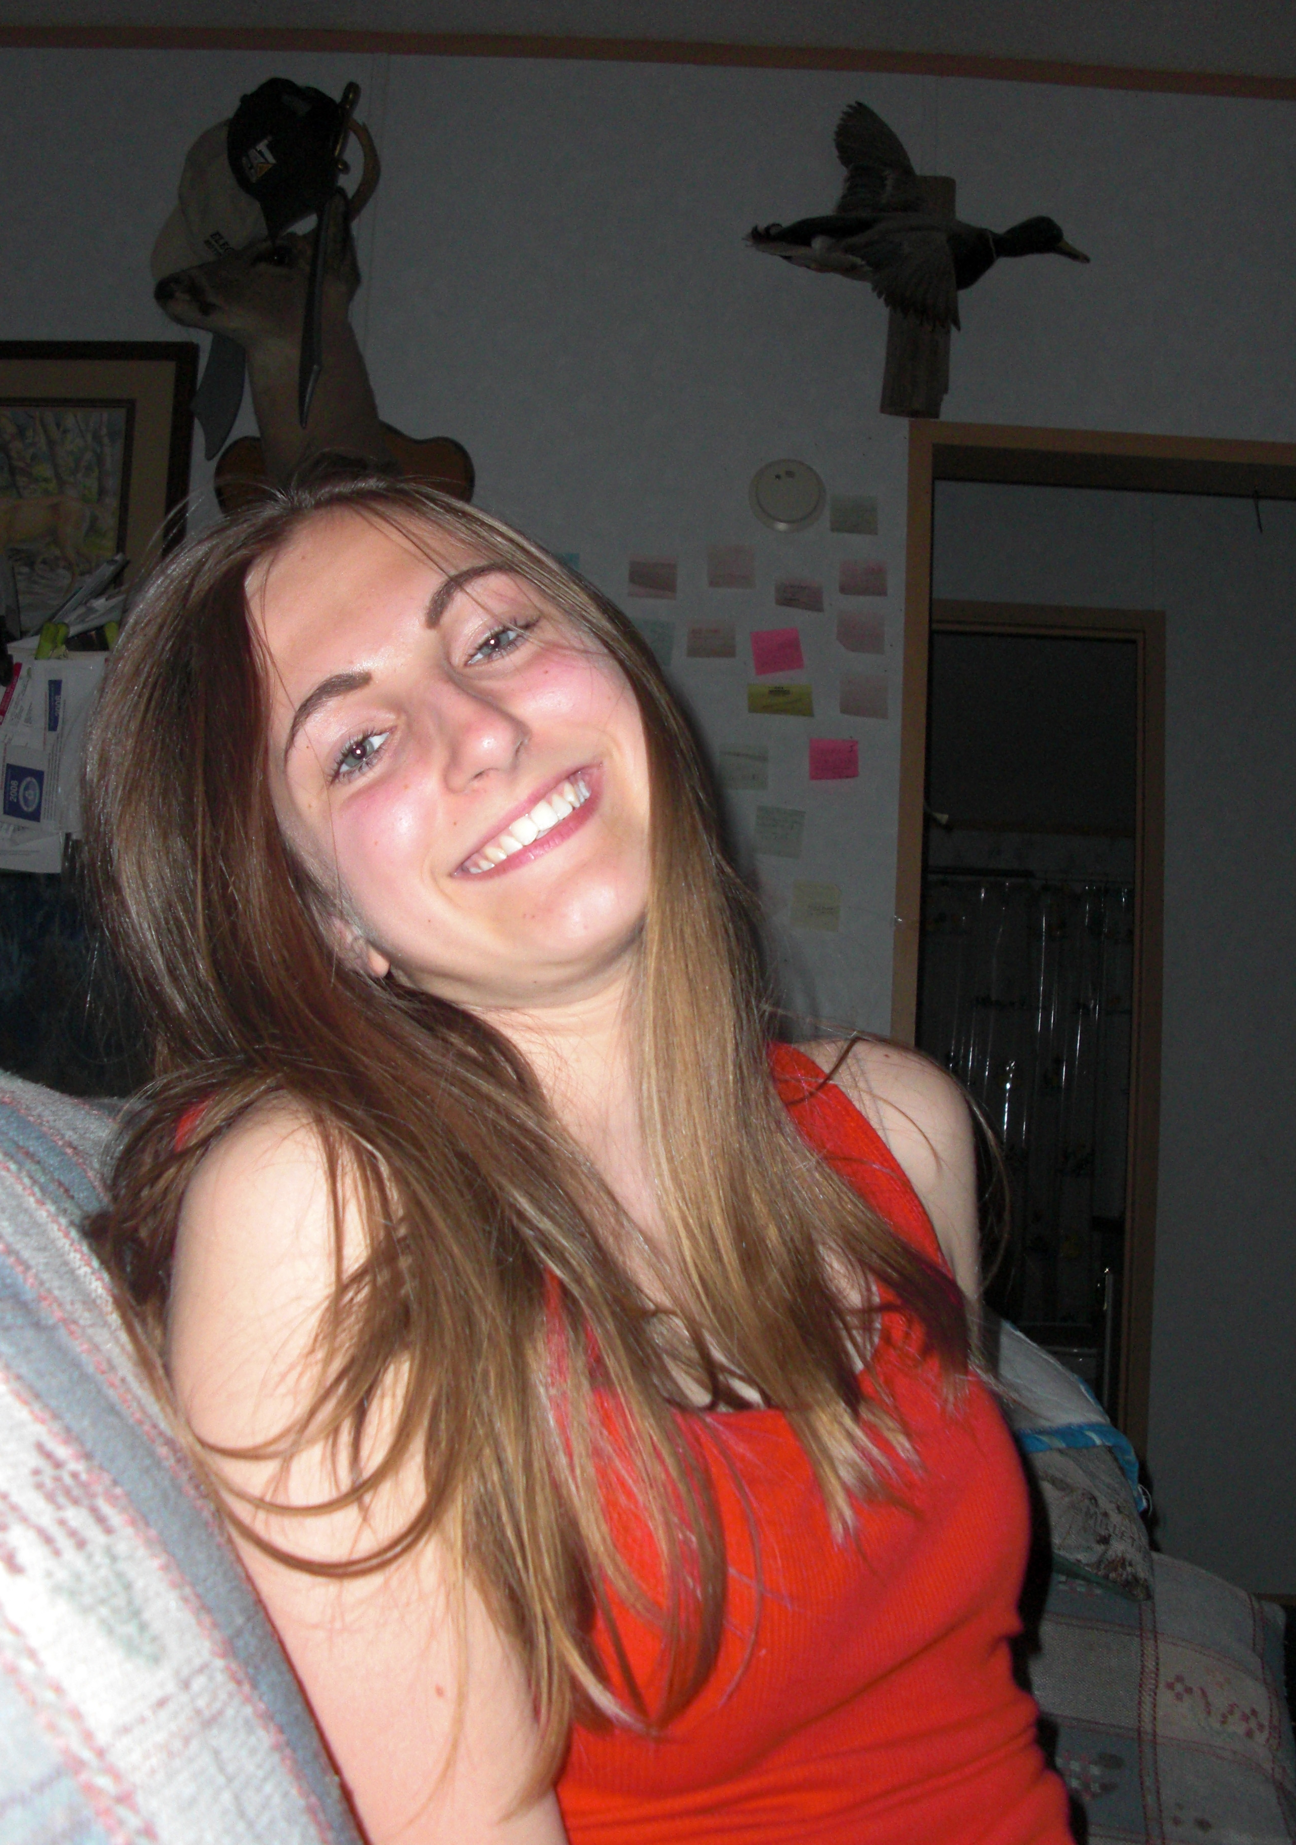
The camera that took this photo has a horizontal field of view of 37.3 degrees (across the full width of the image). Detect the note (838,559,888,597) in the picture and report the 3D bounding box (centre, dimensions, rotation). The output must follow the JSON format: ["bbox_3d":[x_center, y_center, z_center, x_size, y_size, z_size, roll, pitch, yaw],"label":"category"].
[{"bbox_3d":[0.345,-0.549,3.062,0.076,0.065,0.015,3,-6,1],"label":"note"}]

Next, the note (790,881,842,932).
[{"bbox_3d":[0.260,-0.023,2.965,0.076,0.076,0.004,4,-5,0],"label":"note"}]

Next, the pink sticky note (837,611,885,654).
[{"bbox_3d":[0.334,-0.453,3.006,0.076,0.067,0.005,3,-5,0],"label":"pink sticky note"}]

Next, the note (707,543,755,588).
[{"bbox_3d":[0.135,-0.567,3.068,0.075,0.072,0.010,3,-6,1],"label":"note"}]

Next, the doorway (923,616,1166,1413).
[{"bbox_3d":[0.685,0.357,3.998,0.730,2.073,0.110,3,-5,0],"label":"doorway"}]

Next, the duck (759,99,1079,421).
[{"bbox_3d":[0.414,-1.040,2.933,0.523,0.467,0.260,3,-5,0],"label":"duck"}]

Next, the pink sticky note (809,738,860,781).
[{"bbox_3d":[0.290,-0.254,2.986,0.076,0.067,0.005,3,-5,0],"label":"pink sticky note"}]

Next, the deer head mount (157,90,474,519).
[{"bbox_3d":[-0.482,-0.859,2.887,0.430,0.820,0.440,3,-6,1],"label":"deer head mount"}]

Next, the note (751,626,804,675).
[{"bbox_3d":[0.206,-0.431,3.052,0.075,0.073,0.010,-7,-6,-1],"label":"note"}]

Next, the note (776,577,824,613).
[{"bbox_3d":[0.239,-0.512,3.010,0.076,0.054,0.006,6,-5,0],"label":"note"}]

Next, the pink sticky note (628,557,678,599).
[{"bbox_3d":[0.009,-0.551,3.066,0.076,0.072,0.010,3,-6,1],"label":"pink sticky note"}]

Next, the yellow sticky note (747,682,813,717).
[{"bbox_3d":[0.211,-0.353,3.041,0.103,0.057,0.014,3,-6,1],"label":"yellow sticky note"}]

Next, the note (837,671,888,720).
[{"bbox_3d":[0.344,-0.359,3.043,0.076,0.071,0.010,3,-6,1],"label":"note"}]

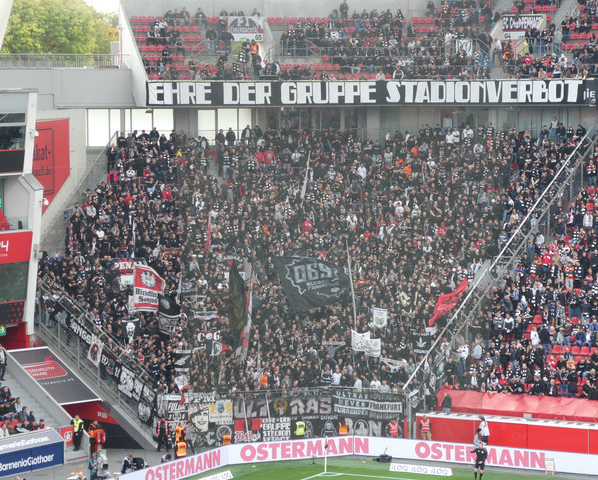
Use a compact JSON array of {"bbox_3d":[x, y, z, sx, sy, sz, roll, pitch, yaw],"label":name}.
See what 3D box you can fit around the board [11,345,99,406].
[{"bbox_3d":[-11.848,6.580,120.984,2.450,0.120,4.790,-4,33,-43],"label":"board"}]

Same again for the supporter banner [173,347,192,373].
[{"bbox_3d":[-5.792,5.991,124.100,0.920,1.150,0.100,-1,4,-15],"label":"supporter banner"}]

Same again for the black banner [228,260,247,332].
[{"bbox_3d":[-3.029,2.782,122.919,1.000,3.500,0.350,-1,4,-17],"label":"black banner"}]

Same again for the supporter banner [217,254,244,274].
[{"bbox_3d":[-3.760,1.345,137.000,1.520,1.100,0.100,-1,4,-19],"label":"supporter banner"}]

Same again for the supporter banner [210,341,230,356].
[{"bbox_3d":[-4.039,5.512,126.800,1.050,0.800,0.080,-1,4,-12],"label":"supporter banner"}]

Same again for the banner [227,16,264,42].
[{"bbox_3d":[-3.258,-12.819,152.000,2.200,1.450,0.100,-1,4,-12],"label":"banner"}]

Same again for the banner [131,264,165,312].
[{"bbox_3d":[-7.459,2.388,122.894,1.650,2.350,0.250,-1,4,-14],"label":"banner"}]

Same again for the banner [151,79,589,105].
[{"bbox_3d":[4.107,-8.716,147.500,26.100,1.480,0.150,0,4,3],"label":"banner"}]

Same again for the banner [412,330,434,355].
[{"bbox_3d":[6.226,5.168,125.840,1.100,1.150,0.100,1,4,12],"label":"banner"}]

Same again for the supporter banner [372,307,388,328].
[{"bbox_3d":[4.047,3.897,125.494,0.800,1.100,0.060,0,4,-6],"label":"supporter banner"}]

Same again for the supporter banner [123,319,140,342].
[{"bbox_3d":[-8.509,4.608,126.800,0.860,1.200,0.080,-2,4,-22],"label":"supporter banner"}]

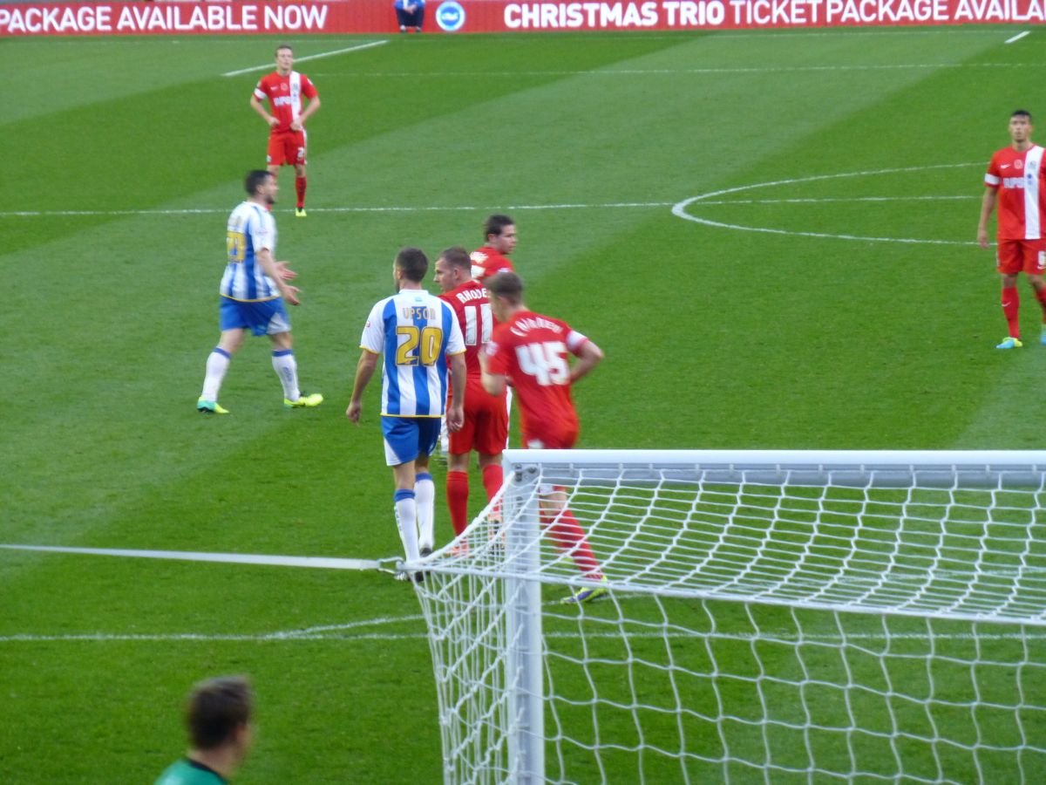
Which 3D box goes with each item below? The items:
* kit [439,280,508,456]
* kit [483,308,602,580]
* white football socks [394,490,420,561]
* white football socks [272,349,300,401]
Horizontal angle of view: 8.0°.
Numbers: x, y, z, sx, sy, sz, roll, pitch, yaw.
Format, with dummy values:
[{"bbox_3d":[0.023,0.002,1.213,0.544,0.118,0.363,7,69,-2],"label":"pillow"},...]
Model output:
[{"bbox_3d":[-0.277,-0.145,43.800,0.480,1.030,0.320,-2,5,-12],"label":"kit"},{"bbox_3d":[0.113,0.285,41.400,0.570,1.480,0.520,-4,6,-33],"label":"kit"},{"bbox_3d":[-0.652,0.770,42.450,0.140,0.430,0.150,-5,0,-19],"label":"white football socks"},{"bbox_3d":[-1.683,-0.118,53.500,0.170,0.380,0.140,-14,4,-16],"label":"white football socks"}]

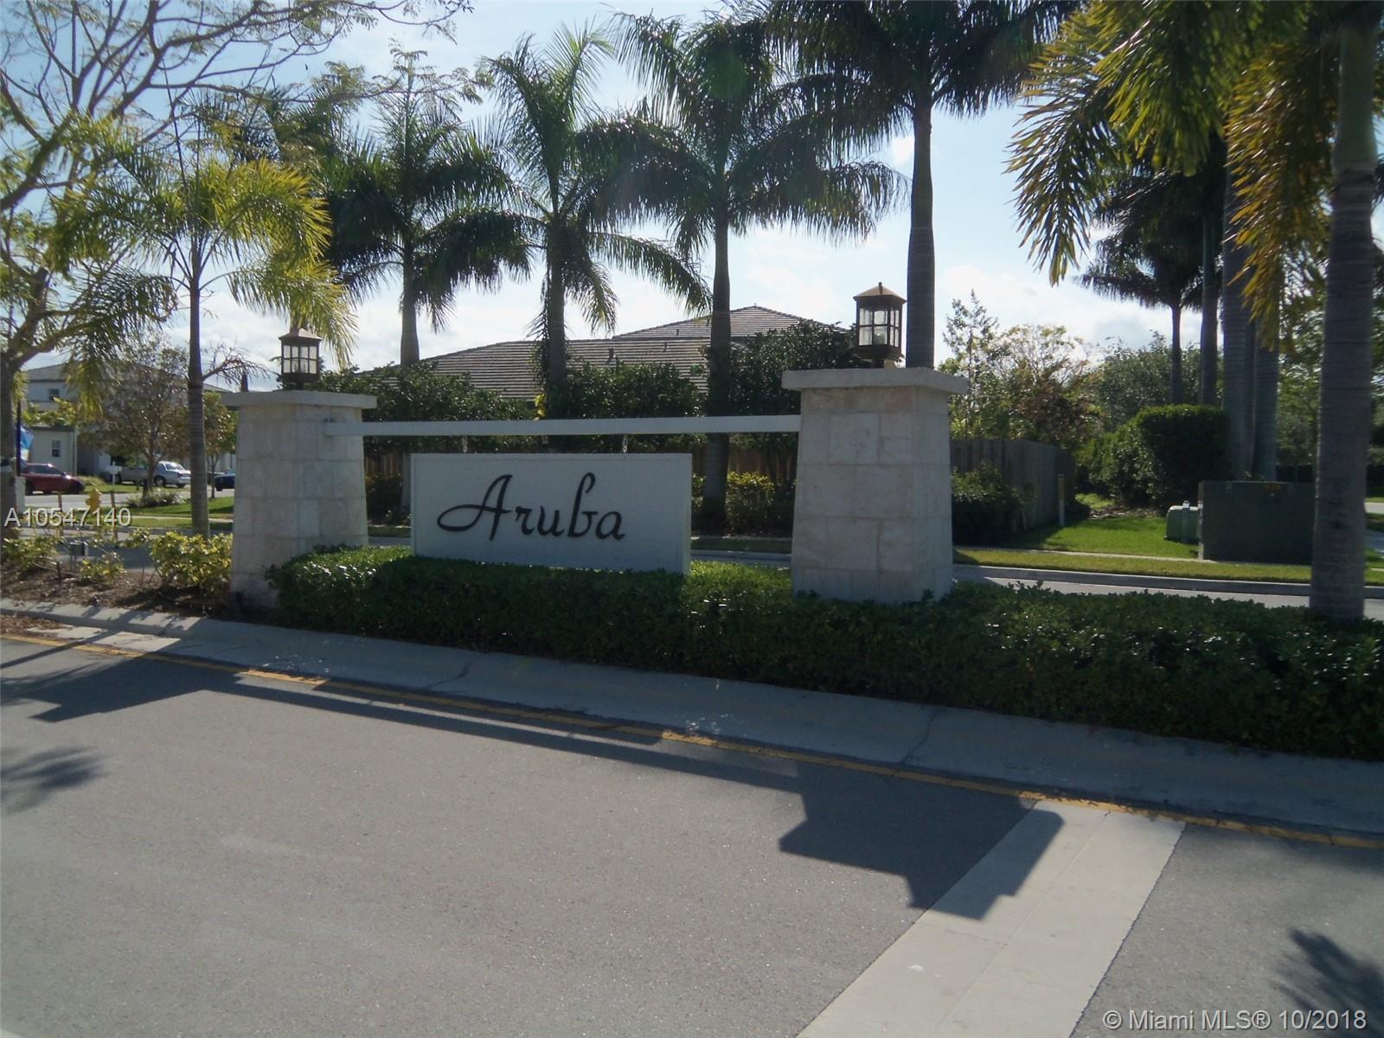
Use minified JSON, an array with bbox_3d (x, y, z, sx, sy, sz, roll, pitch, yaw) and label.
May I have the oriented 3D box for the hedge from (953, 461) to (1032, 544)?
[{"bbox_3d":[5.581,-0.296,21.206,1.750,1.475,1.400,2,3,30],"label":"hedge"}]

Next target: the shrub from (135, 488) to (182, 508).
[{"bbox_3d":[-16.449,-0.642,34.512,1.500,0.617,1.200,-1,3,-25],"label":"shrub"}]

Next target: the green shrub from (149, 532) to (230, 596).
[{"bbox_3d":[-5.096,0.448,11.433,0.900,0.620,0.800,-1,3,-24],"label":"green shrub"}]

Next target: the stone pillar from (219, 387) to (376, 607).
[{"bbox_3d":[-3.377,-0.183,9.696,0.891,1.774,0.891,2,3,30],"label":"stone pillar"}]

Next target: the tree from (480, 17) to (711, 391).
[{"bbox_3d":[-2.355,-5.559,26.079,5.200,11.562,5.000,0,3,-5],"label":"tree"}]

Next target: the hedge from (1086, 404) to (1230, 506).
[{"bbox_3d":[14.766,-1.951,35.241,4.300,3.285,2.600,2,3,30],"label":"hedge"}]

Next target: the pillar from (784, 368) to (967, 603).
[{"bbox_3d":[1.246,-0.022,7.607,0.950,1.891,0.950,2,3,30],"label":"pillar"}]

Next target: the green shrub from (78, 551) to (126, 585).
[{"bbox_3d":[-6.342,0.517,12.037,0.520,0.350,0.450,-1,3,-28],"label":"green shrub"}]

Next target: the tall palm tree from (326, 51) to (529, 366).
[{"bbox_3d":[-6.413,-5.346,25.978,5.100,10.562,5.100,1,3,0],"label":"tall palm tree"}]

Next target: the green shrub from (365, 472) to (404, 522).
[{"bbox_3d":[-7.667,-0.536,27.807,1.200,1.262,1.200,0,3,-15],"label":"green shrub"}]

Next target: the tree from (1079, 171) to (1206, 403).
[{"bbox_3d":[15.402,-5.733,36.262,5.700,10.753,5.700,1,3,0],"label":"tree"}]

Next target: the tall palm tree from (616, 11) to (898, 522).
[{"bbox_3d":[1.058,-4.778,21.997,5.900,9.943,5.700,1,3,0],"label":"tall palm tree"}]

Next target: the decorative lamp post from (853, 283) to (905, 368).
[{"bbox_3d":[1.170,-1.192,7.029,0.263,0.578,0.263,2,3,30],"label":"decorative lamp post"}]

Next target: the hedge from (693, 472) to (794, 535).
[{"bbox_3d":[1.125,-0.347,24.008,2.200,1.322,1.300,2,3,30],"label":"hedge"}]

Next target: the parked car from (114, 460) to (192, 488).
[{"bbox_3d":[-30.994,-2.648,64.961,5.100,1.580,1.870,2,3,30],"label":"parked car"}]

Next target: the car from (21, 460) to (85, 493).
[{"bbox_3d":[-29.958,-1.879,50.265,1.820,1.460,4.500,3,3,38],"label":"car"}]

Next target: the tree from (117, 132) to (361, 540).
[{"bbox_3d":[-5.056,-1.859,12.331,2.600,4.986,2.500,-1,3,-22],"label":"tree"}]

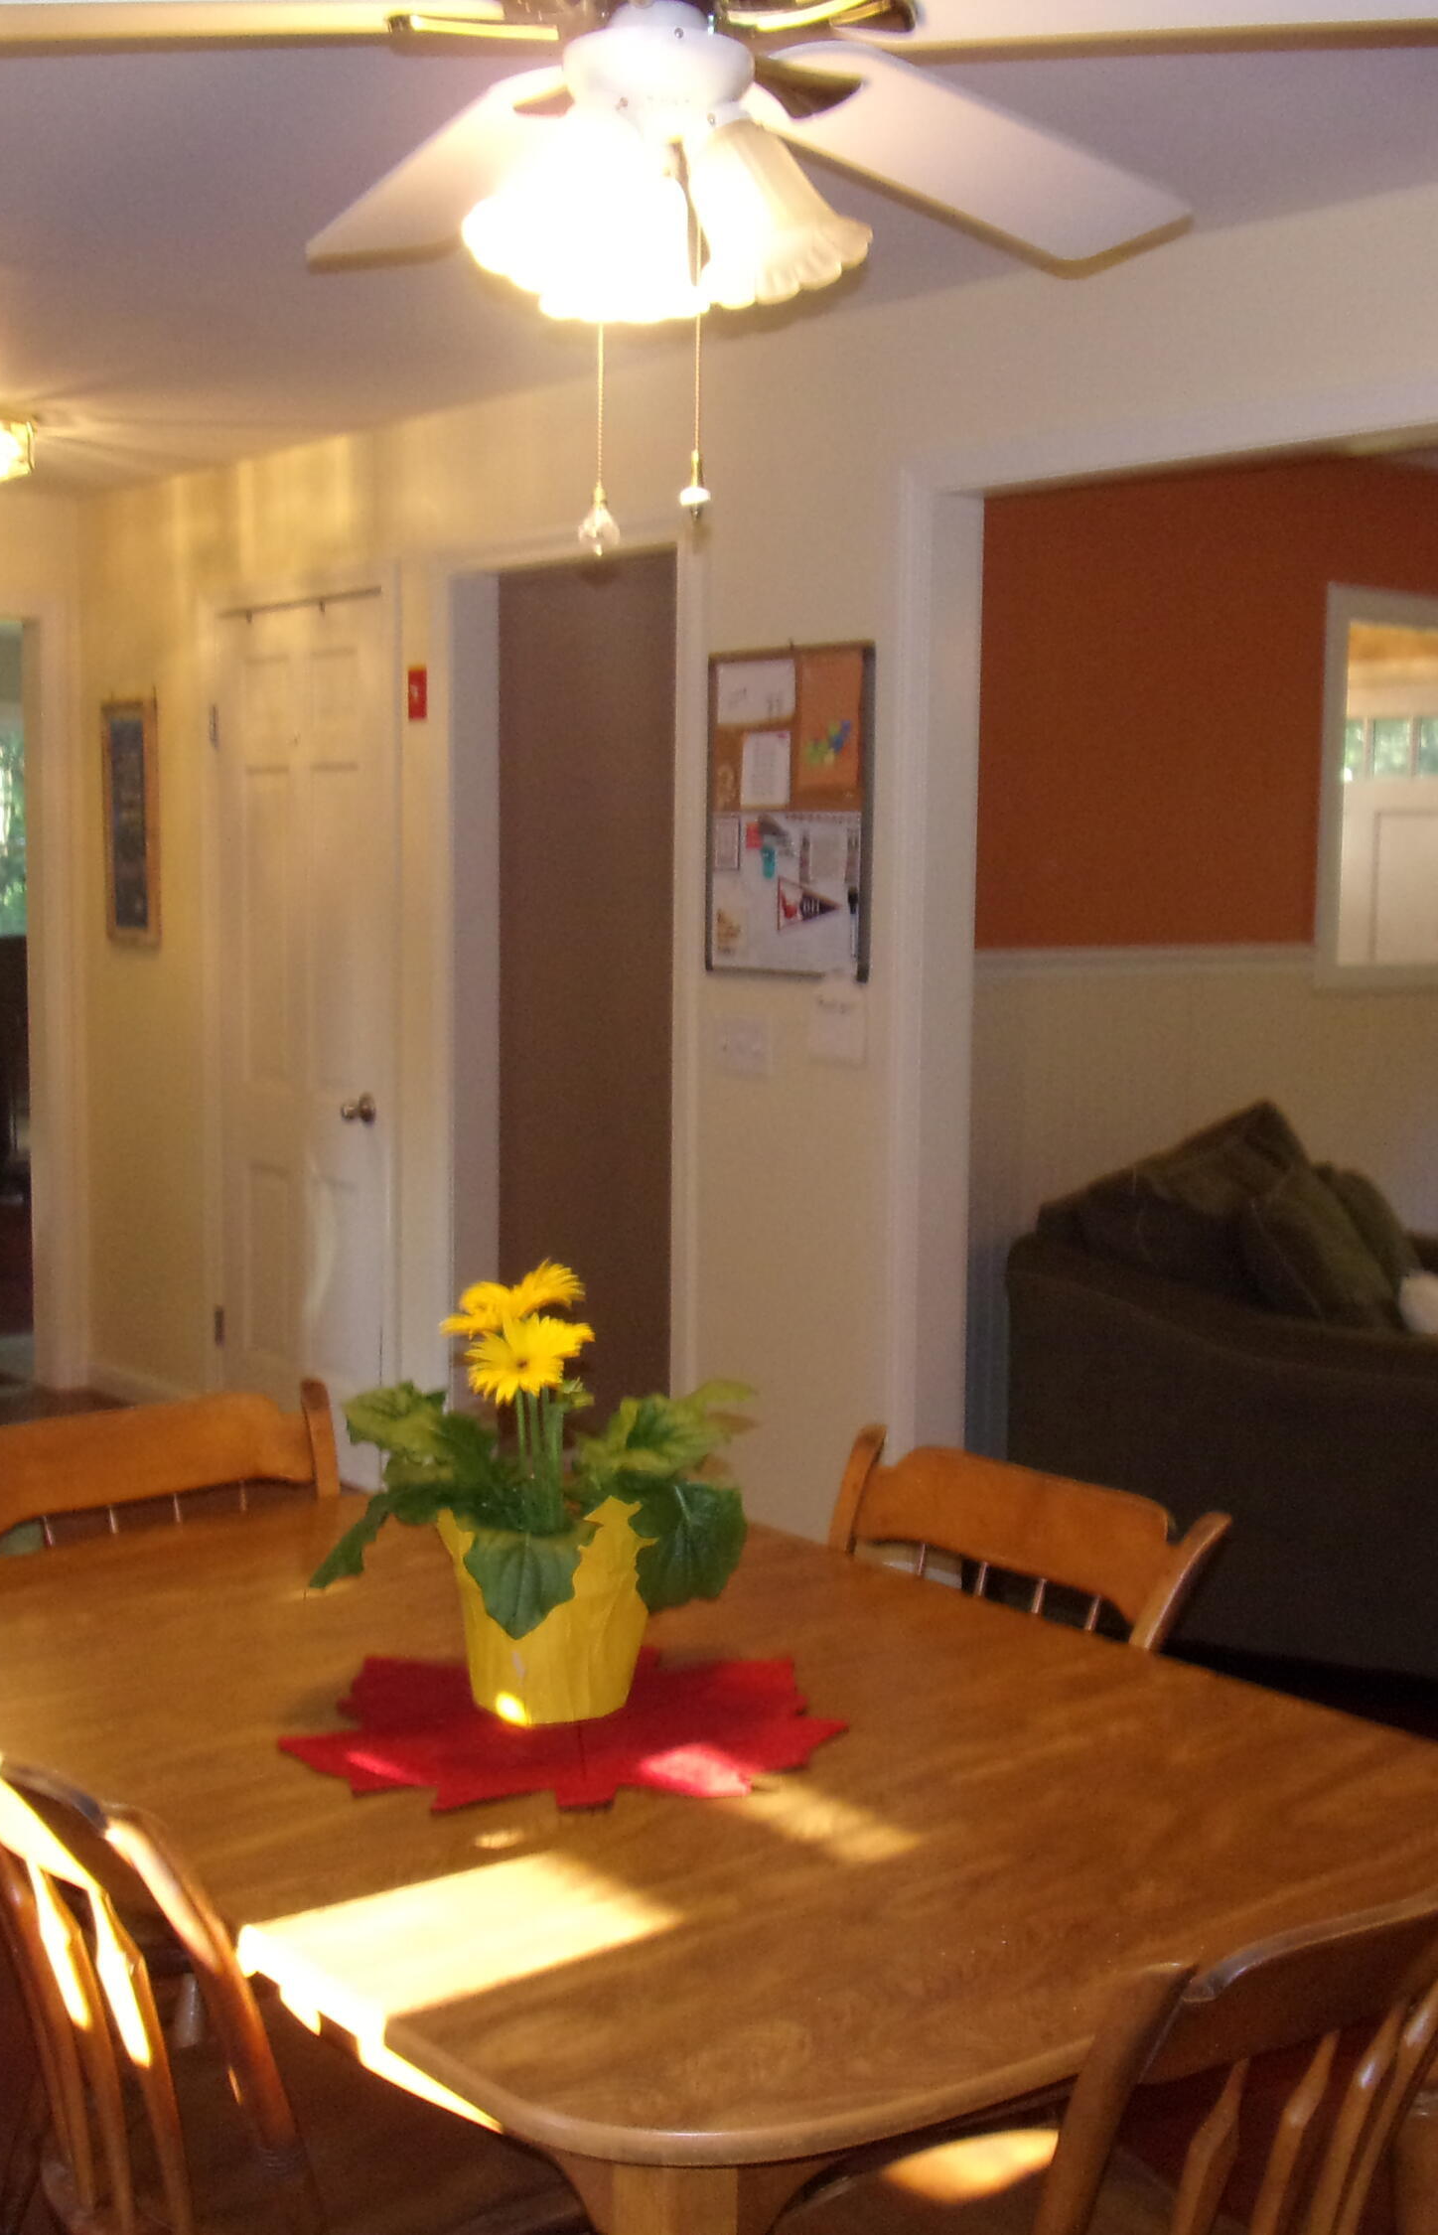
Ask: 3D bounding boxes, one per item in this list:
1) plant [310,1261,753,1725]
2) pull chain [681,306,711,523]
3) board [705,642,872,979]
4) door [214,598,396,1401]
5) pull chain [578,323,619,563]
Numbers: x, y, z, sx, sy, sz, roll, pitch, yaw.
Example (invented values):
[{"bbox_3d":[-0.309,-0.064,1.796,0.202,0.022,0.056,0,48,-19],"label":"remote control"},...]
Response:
[{"bbox_3d":[-0.140,0.313,2.075,0.380,0.390,0.360,1,6,0],"label":"plant"},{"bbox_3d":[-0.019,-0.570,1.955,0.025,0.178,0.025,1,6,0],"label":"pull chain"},{"bbox_3d":[0.119,-0.542,4.281,0.020,0.580,0.440,-5,8,-40],"label":"board"},{"bbox_3d":[-0.993,-0.174,5.668,0.050,2.030,0.745,-5,8,-40],"label":"door"},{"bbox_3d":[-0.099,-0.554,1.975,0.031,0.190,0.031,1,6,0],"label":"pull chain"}]

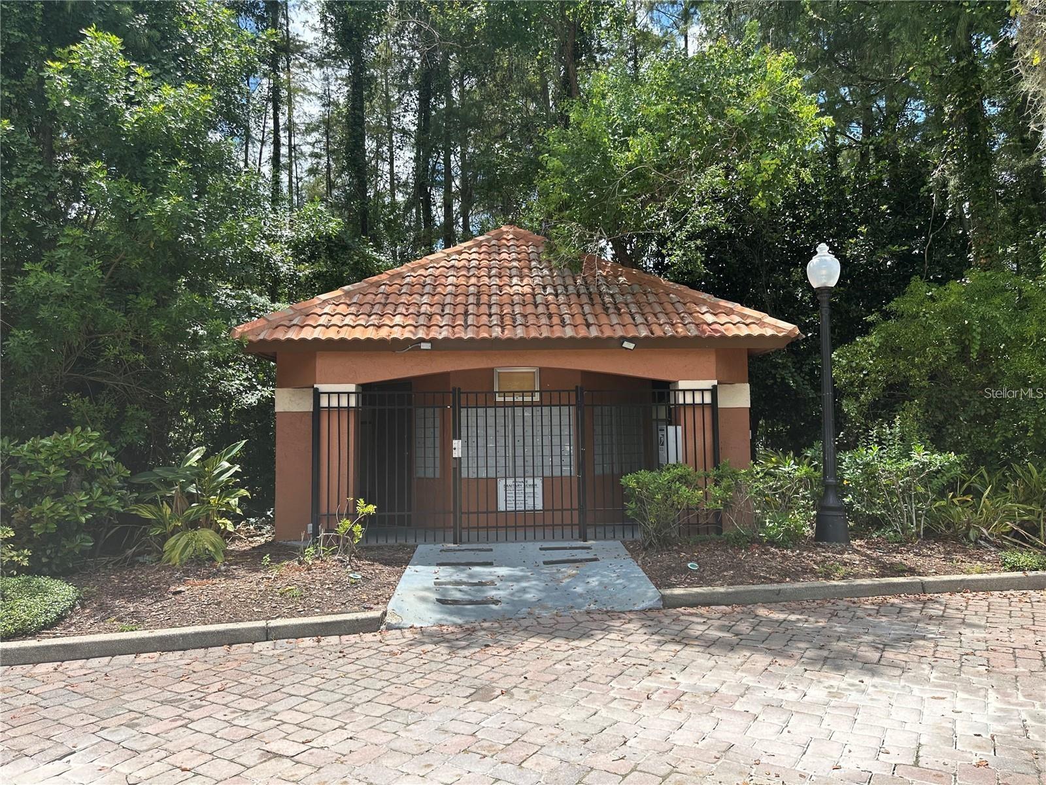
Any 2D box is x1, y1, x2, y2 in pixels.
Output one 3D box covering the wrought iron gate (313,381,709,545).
[{"bbox_3d":[-0.061,0.880,9.022,5.086,1.912,0.120,-1,-5,-3],"label":"wrought iron gate"}]

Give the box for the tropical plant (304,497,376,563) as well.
[{"bbox_3d":[-2.035,1.545,8.120,0.778,0.732,0.600,-1,-5,-3],"label":"tropical plant"}]

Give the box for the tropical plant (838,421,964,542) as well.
[{"bbox_3d":[4.876,1.159,9.351,1.580,1.464,1.200,-1,-5,-3],"label":"tropical plant"}]

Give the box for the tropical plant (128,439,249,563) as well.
[{"bbox_3d":[-3.910,1.283,8.501,1.320,1.400,1.150,-1,-5,-3],"label":"tropical plant"}]

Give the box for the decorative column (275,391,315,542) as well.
[{"bbox_3d":[-2.970,0.946,9.600,0.501,1.982,0.480,-1,-5,-3],"label":"decorative column"}]

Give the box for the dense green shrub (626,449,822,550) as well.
[{"bbox_3d":[2.389,1.307,8.681,2.382,1.114,1.000,-1,-5,-3],"label":"dense green shrub"}]

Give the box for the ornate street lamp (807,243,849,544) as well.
[{"bbox_3d":[3.773,-0.023,8.933,0.420,3.705,0.420,-1,-5,-3],"label":"ornate street lamp"}]

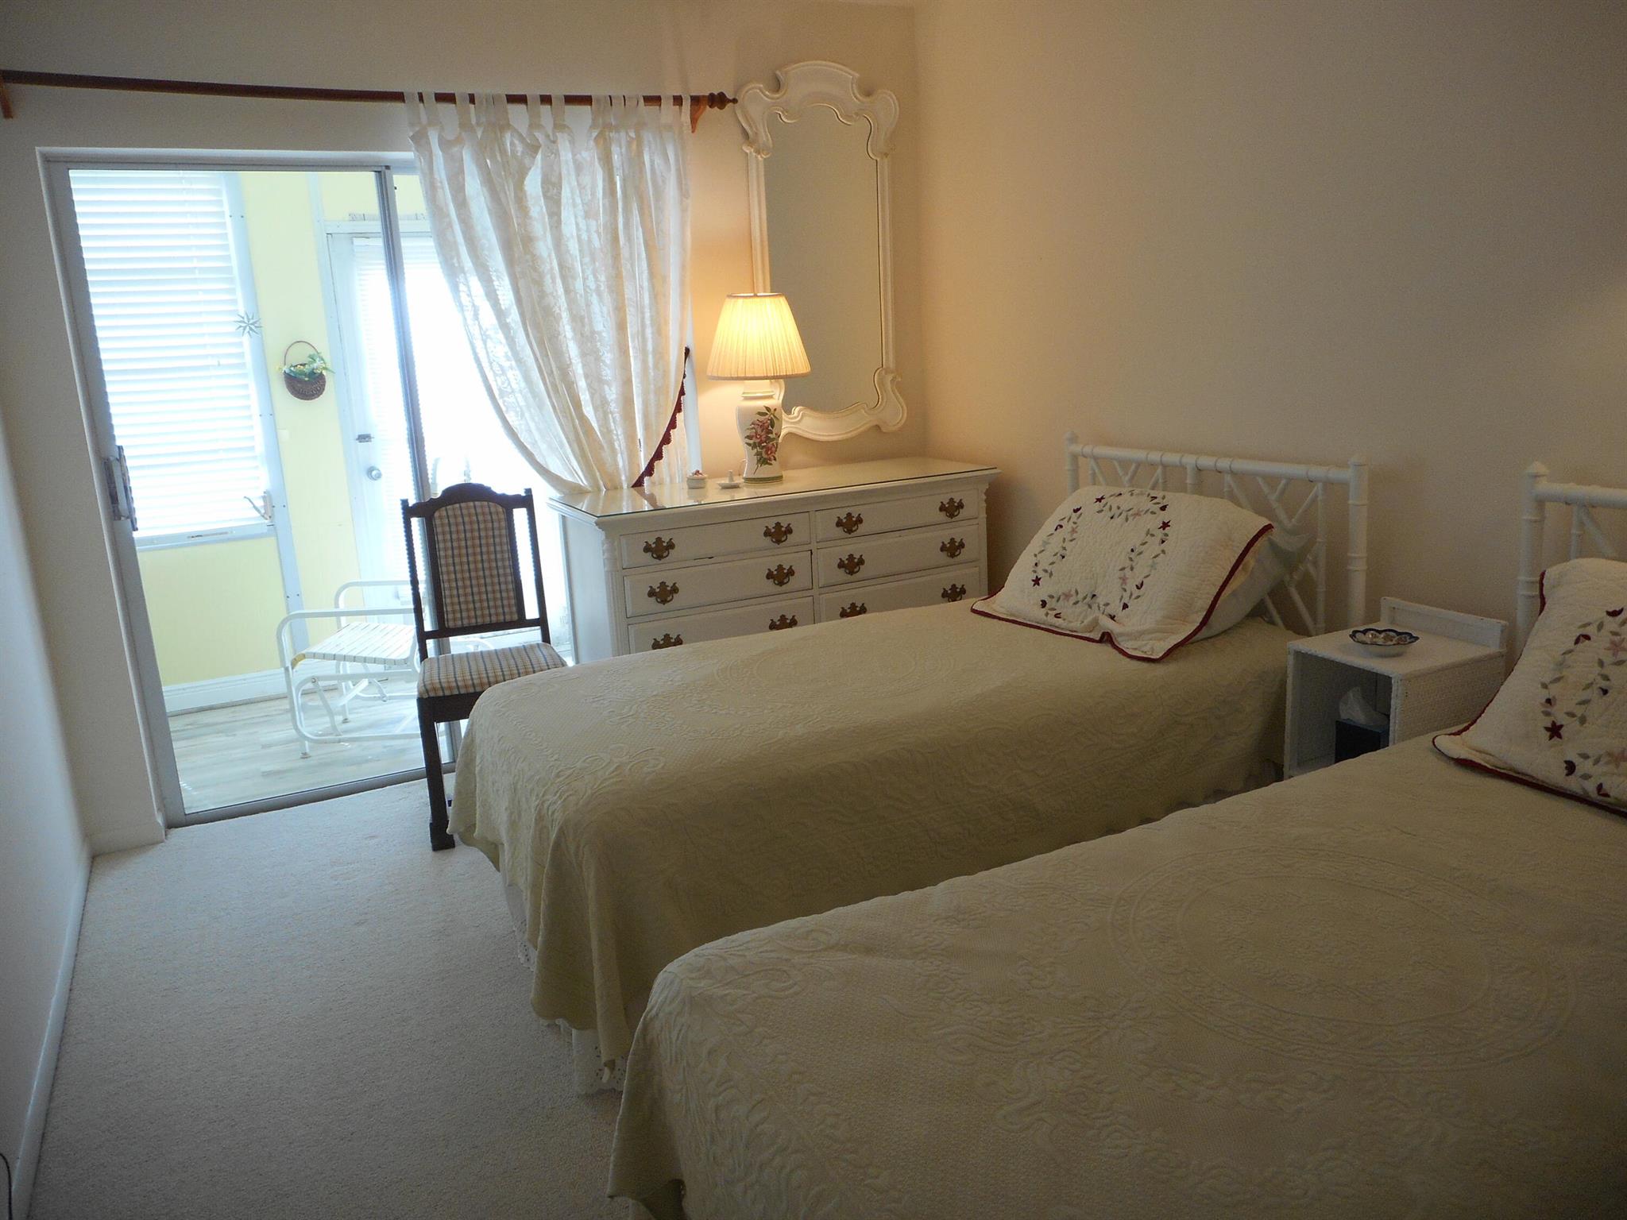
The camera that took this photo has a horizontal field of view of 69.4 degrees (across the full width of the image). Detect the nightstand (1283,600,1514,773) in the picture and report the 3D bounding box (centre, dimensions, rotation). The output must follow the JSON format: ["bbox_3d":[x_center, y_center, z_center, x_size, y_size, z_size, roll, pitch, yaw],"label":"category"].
[{"bbox_3d":[1.301,0.366,2.679,0.341,0.703,0.317,-9,14,-26],"label":"nightstand"}]

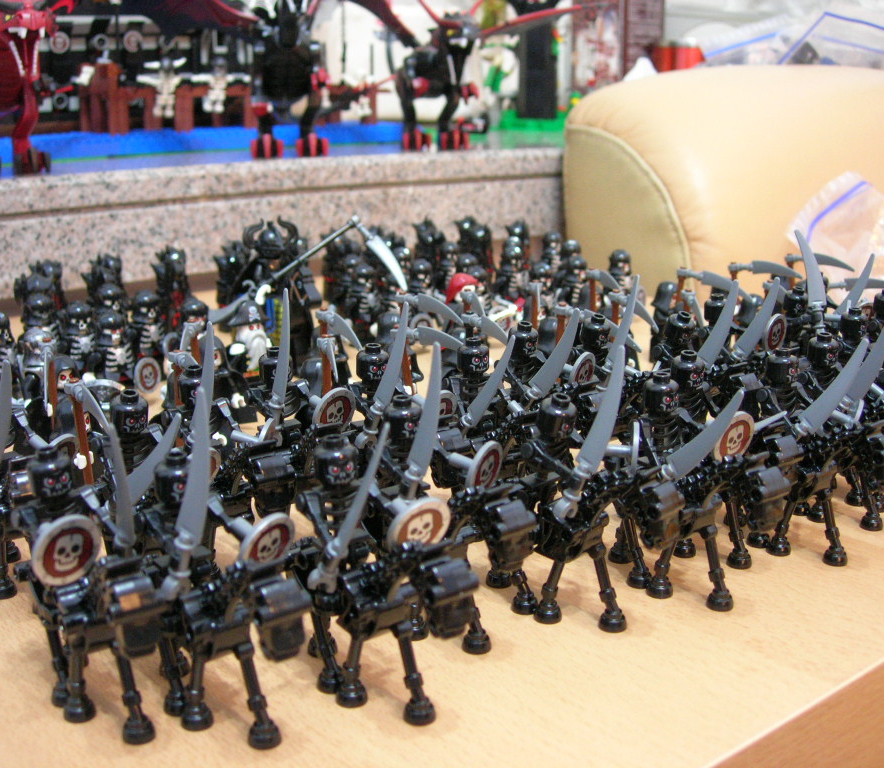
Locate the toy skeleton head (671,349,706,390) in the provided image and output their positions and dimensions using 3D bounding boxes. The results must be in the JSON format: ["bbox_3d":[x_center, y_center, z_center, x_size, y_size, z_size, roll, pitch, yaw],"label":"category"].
[{"bbox_3d":[0.079,-0.005,0.360,0.010,0.011,0.010,2,15,0],"label":"toy skeleton head"}]

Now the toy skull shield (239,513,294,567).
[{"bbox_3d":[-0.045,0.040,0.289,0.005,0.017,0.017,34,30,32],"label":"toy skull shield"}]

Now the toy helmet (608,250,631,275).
[{"bbox_3d":[0.116,-0.079,0.735,0.014,0.015,0.015,-7,16,-24],"label":"toy helmet"}]

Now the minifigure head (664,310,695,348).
[{"bbox_3d":[0.085,-0.019,0.402,0.010,0.011,0.010,3,21,-33],"label":"minifigure head"}]

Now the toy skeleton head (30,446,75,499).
[{"bbox_3d":[-0.098,0.022,0.282,0.010,0.011,0.010,-13,21,-36],"label":"toy skeleton head"}]

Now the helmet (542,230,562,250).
[{"bbox_3d":[0.075,-0.097,0.765,0.013,0.013,0.013,-9,19,-28],"label":"helmet"}]

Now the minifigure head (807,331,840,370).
[{"bbox_3d":[0.128,-0.011,0.378,0.010,0.011,0.010,0,16,0],"label":"minifigure head"}]

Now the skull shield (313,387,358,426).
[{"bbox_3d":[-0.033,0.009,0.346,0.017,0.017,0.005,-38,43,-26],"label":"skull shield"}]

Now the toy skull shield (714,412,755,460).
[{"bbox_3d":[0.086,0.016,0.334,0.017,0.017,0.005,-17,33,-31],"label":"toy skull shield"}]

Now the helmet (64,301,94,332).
[{"bbox_3d":[-0.187,-0.034,0.580,0.014,0.015,0.015,-8,17,-28],"label":"helmet"}]

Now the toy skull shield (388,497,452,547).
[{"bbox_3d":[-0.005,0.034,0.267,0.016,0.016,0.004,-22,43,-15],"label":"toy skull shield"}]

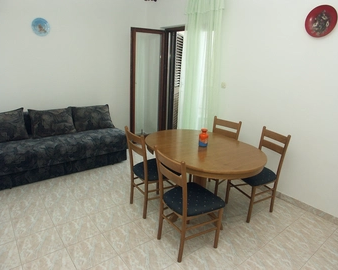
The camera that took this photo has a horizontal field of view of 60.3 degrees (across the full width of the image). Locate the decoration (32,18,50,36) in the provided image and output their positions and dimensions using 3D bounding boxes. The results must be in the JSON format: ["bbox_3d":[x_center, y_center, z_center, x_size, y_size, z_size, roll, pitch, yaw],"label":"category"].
[{"bbox_3d":[-1.711,-1.439,3.894,0.240,0.240,0.025,-12,23,-37],"label":"decoration"}]

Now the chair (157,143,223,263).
[{"bbox_3d":[0.160,0.540,2.473,0.461,0.893,0.434,-10,21,-33],"label":"chair"}]

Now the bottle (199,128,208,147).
[{"bbox_3d":[0.346,0.027,2.863,0.088,0.168,0.088,2,18,-1],"label":"bottle"}]

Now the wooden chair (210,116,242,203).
[{"bbox_3d":[0.530,0.260,3.401,0.434,0.893,0.461,19,24,41],"label":"wooden chair"}]

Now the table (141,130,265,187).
[{"bbox_3d":[0.310,0.472,2.959,0.975,0.740,1.261,-15,25,-43],"label":"table"}]

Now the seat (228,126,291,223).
[{"bbox_3d":[0.909,0.387,3.057,0.461,0.893,0.434,-6,20,-25],"label":"seat"}]

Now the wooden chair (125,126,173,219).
[{"bbox_3d":[-0.167,0.353,3.014,0.461,0.893,0.434,-9,21,-31],"label":"wooden chair"}]

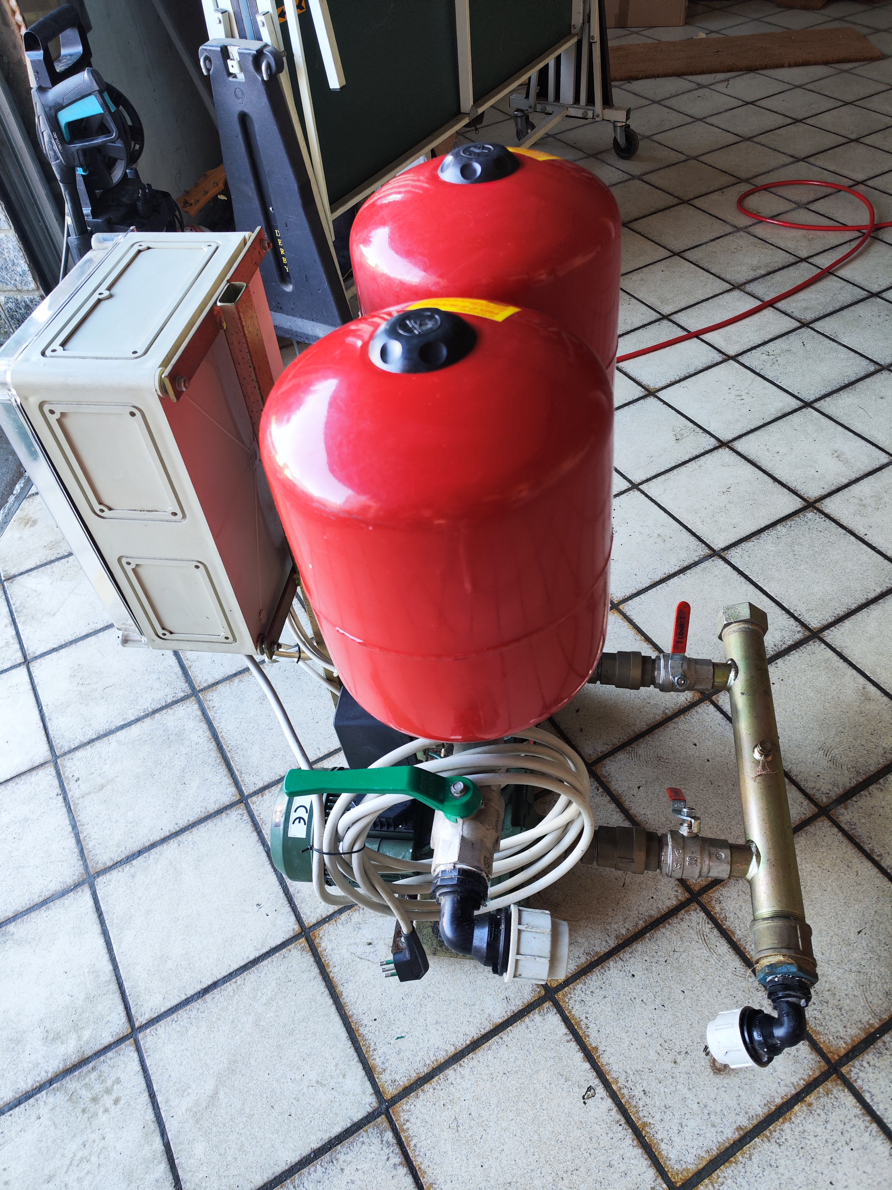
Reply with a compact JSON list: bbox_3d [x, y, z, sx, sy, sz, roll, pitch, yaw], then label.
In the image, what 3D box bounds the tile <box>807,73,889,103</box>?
[{"bbox_3d":[1.617,-2.041,3.337,0.246,0.010,0.246,-26,51,-17],"label":"tile"}]

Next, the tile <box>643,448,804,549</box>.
[{"bbox_3d":[0.592,-0.210,1.774,0.246,0.010,0.246,-26,51,-17],"label":"tile"}]

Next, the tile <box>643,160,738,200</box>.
[{"bbox_3d":[0.838,-1.423,2.837,0.246,0.010,0.246,-26,51,-17],"label":"tile"}]

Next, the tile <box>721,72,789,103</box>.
[{"bbox_3d":[1.250,-2.074,3.380,0.246,0.010,0.246,-26,51,-17],"label":"tile"}]

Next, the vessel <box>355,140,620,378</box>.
[{"bbox_3d":[0.047,-0.271,0.875,0.262,0.390,0.262,-4,46,4],"label":"vessel"}]

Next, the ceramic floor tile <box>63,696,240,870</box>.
[{"bbox_3d":[-0.515,0.321,1.433,0.246,0.010,0.246,-26,51,-17],"label":"ceramic floor tile"}]

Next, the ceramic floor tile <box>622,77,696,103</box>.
[{"bbox_3d":[0.912,-2.149,3.500,0.246,0.010,0.246,-26,51,-17],"label":"ceramic floor tile"}]

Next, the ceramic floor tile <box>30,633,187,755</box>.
[{"bbox_3d":[-0.644,0.160,1.589,0.246,0.010,0.246,-26,51,-17],"label":"ceramic floor tile"}]

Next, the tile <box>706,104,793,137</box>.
[{"bbox_3d":[1.170,-1.827,3.188,0.246,0.010,0.246,-26,51,-17],"label":"tile"}]

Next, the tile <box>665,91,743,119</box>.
[{"bbox_3d":[1.041,-1.988,3.344,0.246,0.010,0.246,-26,51,-17],"label":"tile"}]

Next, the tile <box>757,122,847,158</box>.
[{"bbox_3d":[1.299,-1.666,3.032,0.246,0.010,0.246,-26,51,-17],"label":"tile"}]

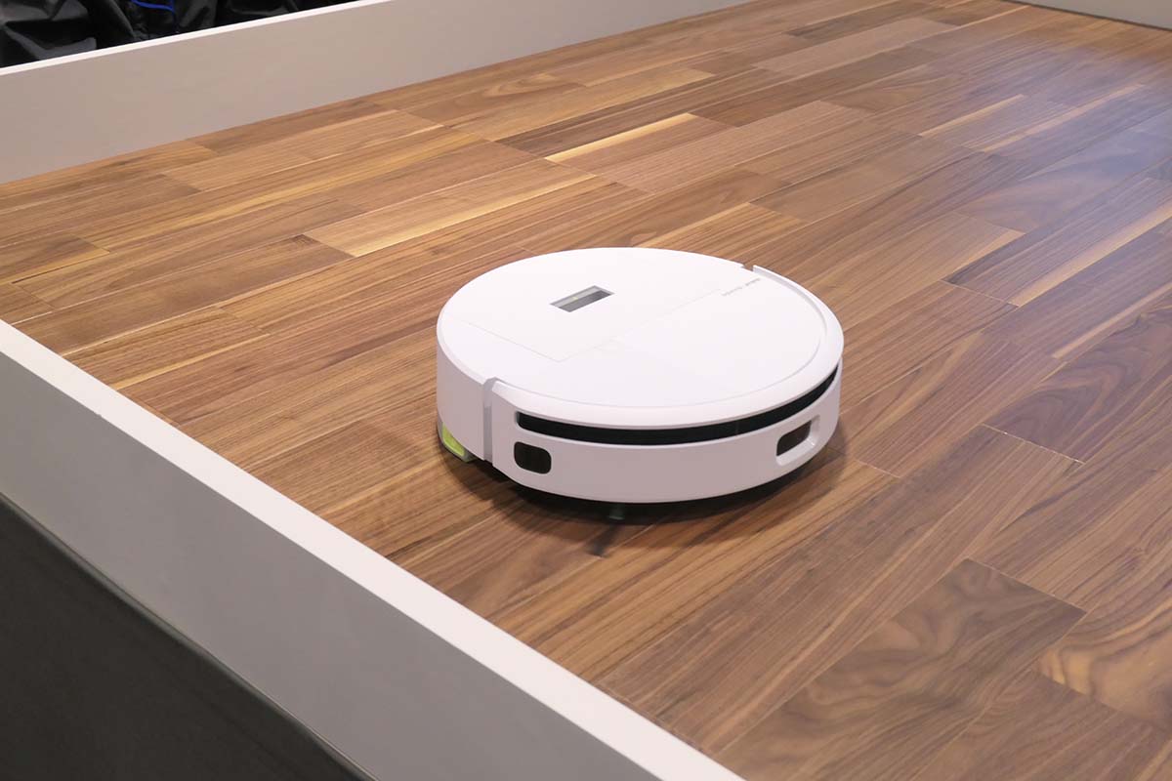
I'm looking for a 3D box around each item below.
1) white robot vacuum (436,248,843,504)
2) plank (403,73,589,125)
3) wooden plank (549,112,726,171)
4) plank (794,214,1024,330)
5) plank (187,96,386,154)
[{"bbox_3d":[0.044,-0.015,1.228,0.355,0.099,0.355,1,28,-1],"label":"white robot vacuum"},{"bbox_3d":[-0.134,-0.455,2.147,0.101,0.012,0.318,25,37,37],"label":"plank"},{"bbox_3d":[0.085,-0.351,1.965,0.101,0.012,0.311,25,37,37],"label":"wooden plank"},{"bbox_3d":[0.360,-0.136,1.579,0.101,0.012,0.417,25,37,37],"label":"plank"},{"bbox_3d":[-0.429,-0.385,2.008,0.094,0.012,0.306,25,37,37],"label":"plank"}]

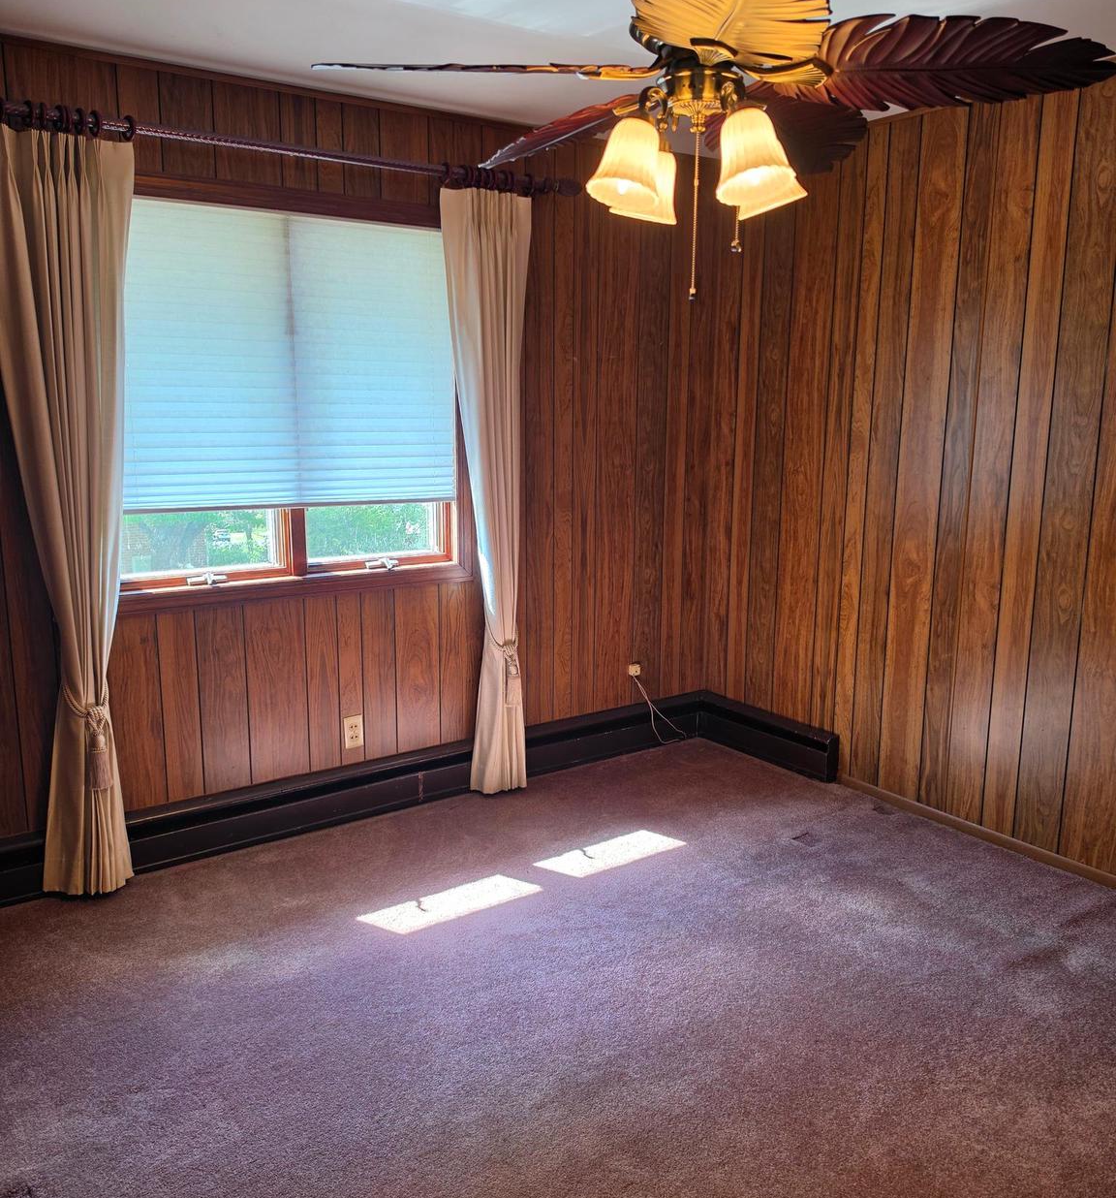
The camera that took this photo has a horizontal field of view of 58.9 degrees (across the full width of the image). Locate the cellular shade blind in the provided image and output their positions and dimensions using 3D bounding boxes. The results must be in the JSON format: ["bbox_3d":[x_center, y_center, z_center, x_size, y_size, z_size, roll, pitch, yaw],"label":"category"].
[{"bbox_3d":[-0.875,-0.773,3.240,1.170,0.935,0.040,-7,12,-33],"label":"cellular shade blind"}]

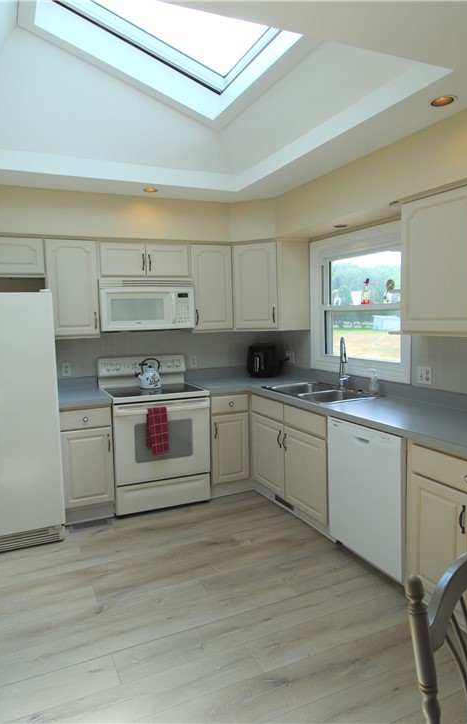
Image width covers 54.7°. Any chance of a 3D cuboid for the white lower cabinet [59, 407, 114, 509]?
[{"bbox_3d":[-1.190,0.695,3.567,0.386,0.789,0.620,-3,5,-23],"label":"white lower cabinet"}]

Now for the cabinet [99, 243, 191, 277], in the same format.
[{"bbox_3d":[-0.766,-0.828,3.793,0.759,0.285,0.340,-3,5,-23],"label":"cabinet"}]

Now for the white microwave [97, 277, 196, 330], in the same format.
[{"bbox_3d":[-0.757,-0.470,3.811,0.758,0.420,0.400,-4,6,-24],"label":"white microwave"}]

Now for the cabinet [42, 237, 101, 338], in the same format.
[{"bbox_3d":[-1.280,-0.566,3.587,0.376,0.748,0.340,-3,5,-23],"label":"cabinet"}]

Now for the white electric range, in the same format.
[{"bbox_3d":[-0.655,0.563,3.756,0.759,1.175,0.675,-3,5,-23],"label":"white electric range"}]

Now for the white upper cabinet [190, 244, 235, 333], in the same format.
[{"bbox_3d":[-0.247,-0.638,4.069,0.387,0.757,0.335,-4,6,-24],"label":"white upper cabinet"}]

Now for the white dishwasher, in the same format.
[{"bbox_3d":[0.991,0.730,2.681,0.600,0.778,0.600,-3,5,-23],"label":"white dishwasher"}]

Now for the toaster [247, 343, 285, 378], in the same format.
[{"bbox_3d":[0.292,-0.001,4.304,0.270,0.310,0.280,1,6,30],"label":"toaster"}]

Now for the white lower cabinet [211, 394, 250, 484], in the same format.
[{"bbox_3d":[-0.154,0.633,4.050,0.360,0.760,0.620,-4,6,-24],"label":"white lower cabinet"}]

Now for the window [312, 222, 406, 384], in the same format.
[{"bbox_3d":[0.942,-0.445,3.496,0.090,1.100,1.170,-4,6,-24],"label":"window"}]

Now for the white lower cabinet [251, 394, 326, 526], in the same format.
[{"bbox_3d":[0.650,0.665,3.440,0.613,0.789,1.065,-3,5,-23],"label":"white lower cabinet"}]

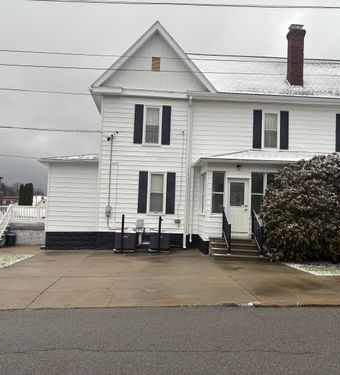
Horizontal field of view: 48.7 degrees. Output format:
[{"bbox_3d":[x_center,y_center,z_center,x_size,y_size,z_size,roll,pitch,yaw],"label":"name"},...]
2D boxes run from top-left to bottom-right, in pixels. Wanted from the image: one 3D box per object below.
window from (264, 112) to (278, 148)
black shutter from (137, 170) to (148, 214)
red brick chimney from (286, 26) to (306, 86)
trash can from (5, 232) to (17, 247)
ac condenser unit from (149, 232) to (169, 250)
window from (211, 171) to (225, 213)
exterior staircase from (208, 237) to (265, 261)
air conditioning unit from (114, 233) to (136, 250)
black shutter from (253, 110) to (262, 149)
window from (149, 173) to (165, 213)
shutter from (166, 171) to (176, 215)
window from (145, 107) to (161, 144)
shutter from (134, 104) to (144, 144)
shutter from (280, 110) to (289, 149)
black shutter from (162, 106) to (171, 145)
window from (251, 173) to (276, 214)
[{"bbox_3d":[4.448,-2.512,16.504,0.702,1.681,0.100,2,-4,-2],"label":"window"},{"bbox_3d":[-1.159,0.194,15.965,0.382,1.803,0.050,2,-4,-2],"label":"black shutter"},{"bbox_3d":[5.778,-6.058,17.377,0.700,2.848,0.580,2,-2,-3],"label":"red brick chimney"},{"bbox_3d":[-7.095,2.297,16.759,0.480,0.630,0.480,2,-2,-3],"label":"trash can"},{"bbox_3d":[-0.402,2.200,15.362,0.760,0.710,0.760,2,-4,-2],"label":"ac condenser unit"},{"bbox_3d":[1.807,0.182,14.033,0.516,1.577,0.100,2,-2,-3],"label":"window"},{"bbox_3d":[2.547,2.211,13.431,2.091,0.676,1.150,2,-2,-3],"label":"exterior staircase"},{"bbox_3d":[-1.813,2.213,15.485,0.820,0.770,0.780,2,-2,-3],"label":"air conditioning unit"},{"bbox_3d":[3.848,-2.530,16.403,0.390,1.694,0.050,2,-2,-3],"label":"black shutter"},{"bbox_3d":[-0.547,0.245,16.115,0.750,1.780,0.100,2,-2,-3],"label":"window"},{"bbox_3d":[0.028,0.242,16.010,0.382,1.803,0.050,2,-4,-2],"label":"shutter"},{"bbox_3d":[-0.751,-2.653,16.180,0.718,1.718,0.100,2,-4,-2],"label":"window"},{"bbox_3d":[-1.352,-2.736,16.141,0.382,1.712,0.050,2,-4,-2],"label":"shutter"},{"bbox_3d":[5.045,-2.506,16.465,0.375,1.705,0.050,2,-2,-3],"label":"shutter"},{"bbox_3d":[-0.165,-2.692,16.186,0.382,1.712,0.050,2,-4,-2],"label":"black shutter"},{"bbox_3d":[3.586,0.224,14.073,1.087,1.594,0.100,2,-4,-2],"label":"window"}]

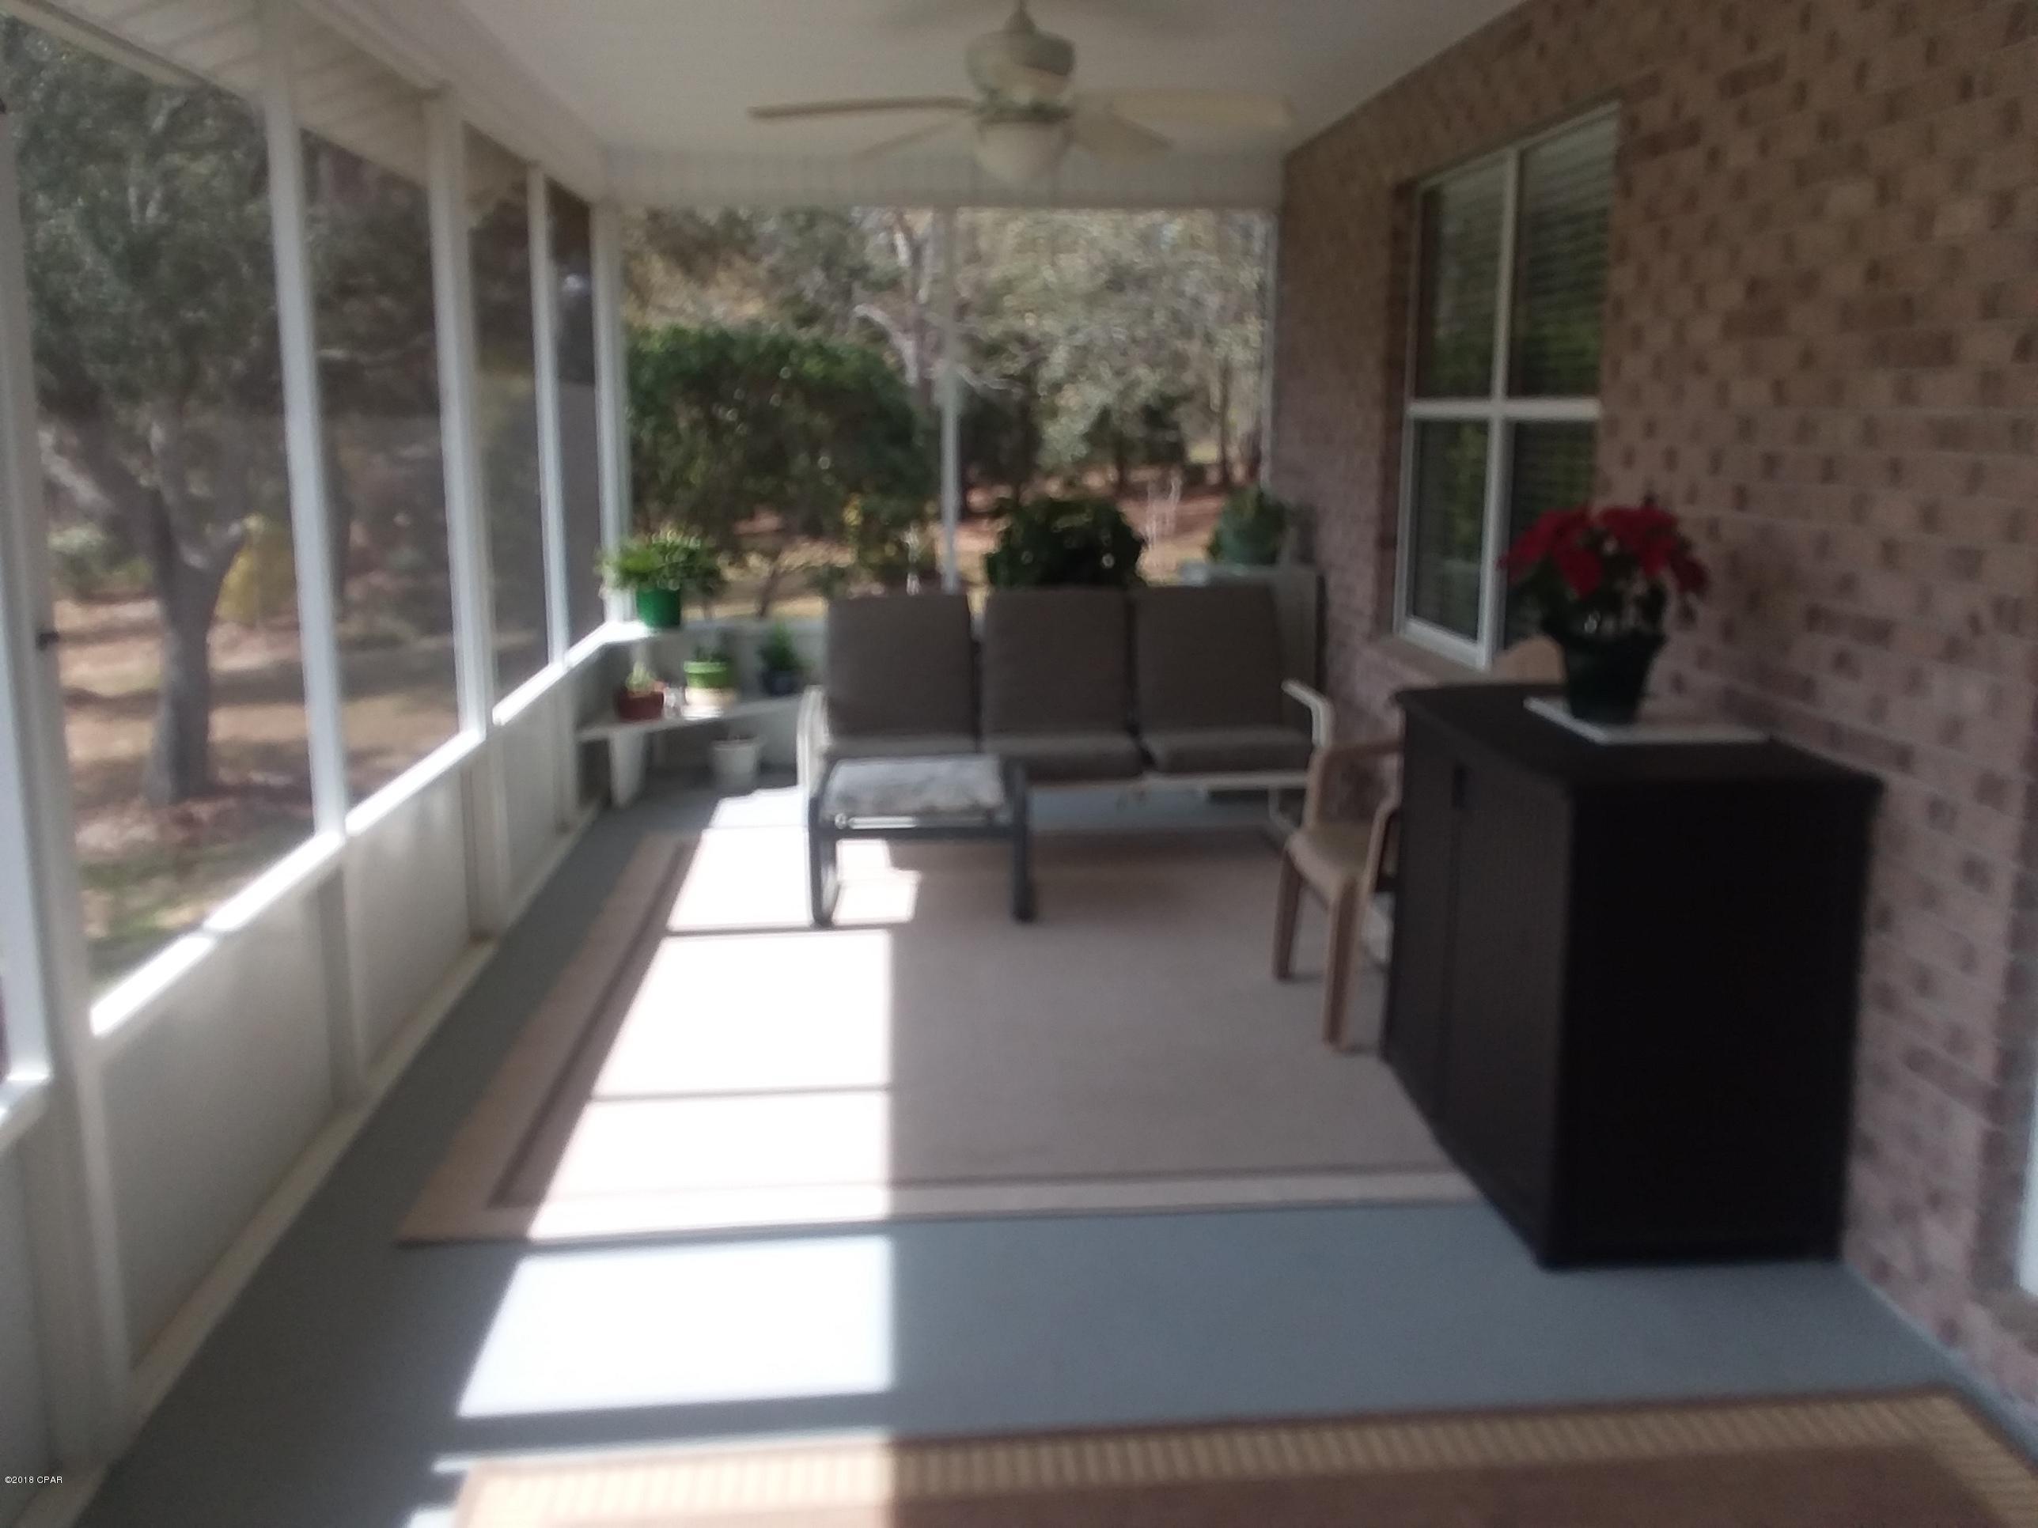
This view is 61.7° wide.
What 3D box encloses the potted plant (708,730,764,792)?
[{"bbox_3d":[-1.168,-0.027,7.126,0.218,0.233,0.218,-1,11,-4],"label":"potted plant"}]

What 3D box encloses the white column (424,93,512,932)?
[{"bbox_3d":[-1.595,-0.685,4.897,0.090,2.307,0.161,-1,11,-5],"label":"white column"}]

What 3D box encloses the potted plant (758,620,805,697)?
[{"bbox_3d":[-1.007,-0.446,7.246,0.197,0.313,0.197,-1,11,-5],"label":"potted plant"}]

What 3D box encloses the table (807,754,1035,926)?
[{"bbox_3d":[-0.310,0.229,5.423,0.646,0.397,0.646,-1,11,-4],"label":"table"}]

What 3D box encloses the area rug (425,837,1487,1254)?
[{"bbox_3d":[-0.065,0.554,4.781,2.414,0.010,3.119,-1,11,-4],"label":"area rug"}]

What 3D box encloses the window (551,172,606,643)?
[{"bbox_3d":[-1.760,-1.381,6.792,0.066,1.694,1.022,-1,11,-5],"label":"window"}]

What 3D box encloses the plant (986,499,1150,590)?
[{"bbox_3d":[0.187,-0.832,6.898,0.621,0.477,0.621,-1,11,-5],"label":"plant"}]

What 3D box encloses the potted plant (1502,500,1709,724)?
[{"bbox_3d":[1.168,-0.312,3.447,0.397,0.437,0.397,-1,11,-4],"label":"potted plant"}]

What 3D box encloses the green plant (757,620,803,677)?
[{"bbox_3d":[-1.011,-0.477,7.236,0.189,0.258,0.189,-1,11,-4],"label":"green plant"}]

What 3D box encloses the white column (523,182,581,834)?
[{"bbox_3d":[-1.712,-0.953,6.237,0.088,2.336,0.117,-1,11,-5],"label":"white column"}]

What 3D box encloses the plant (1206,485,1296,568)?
[{"bbox_3d":[0.921,-0.946,6.788,0.342,0.320,0.342,-1,11,-5],"label":"plant"}]

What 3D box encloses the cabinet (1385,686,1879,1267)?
[{"bbox_3d":[1.163,0.360,3.500,0.543,0.887,1.053,-1,11,-4],"label":"cabinet"}]

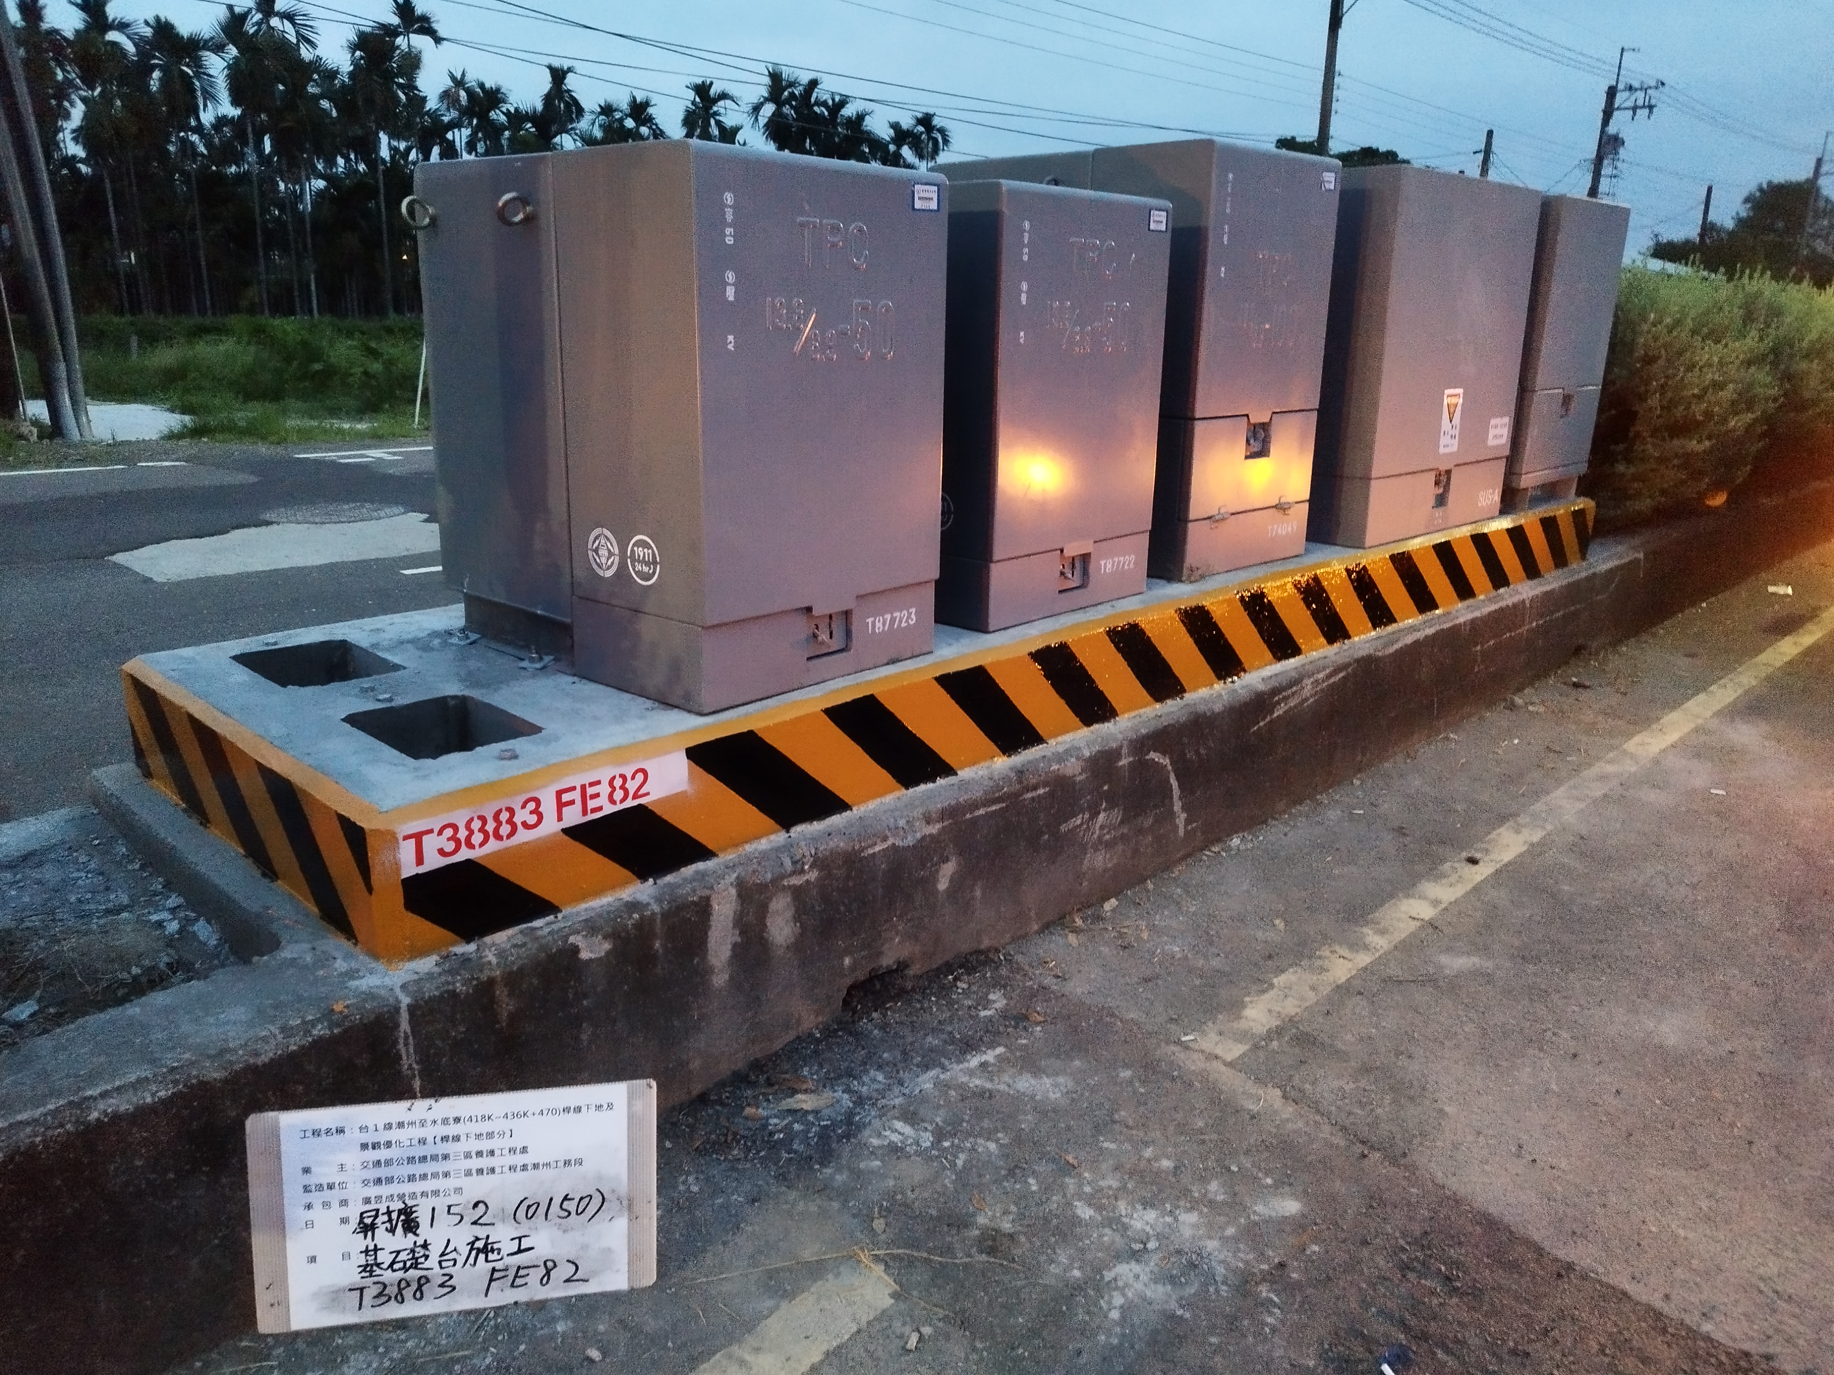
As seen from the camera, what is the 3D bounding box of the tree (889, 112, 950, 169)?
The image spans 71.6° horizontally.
[{"bbox_3d":[0.293,-23.016,64.121,2.800,11.029,2.800,16,22,42],"label":"tree"}]

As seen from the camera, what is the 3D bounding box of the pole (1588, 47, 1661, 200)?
[{"bbox_3d":[24.360,-16.887,45.098,2.000,10.708,0.500,16,22,42],"label":"pole"}]

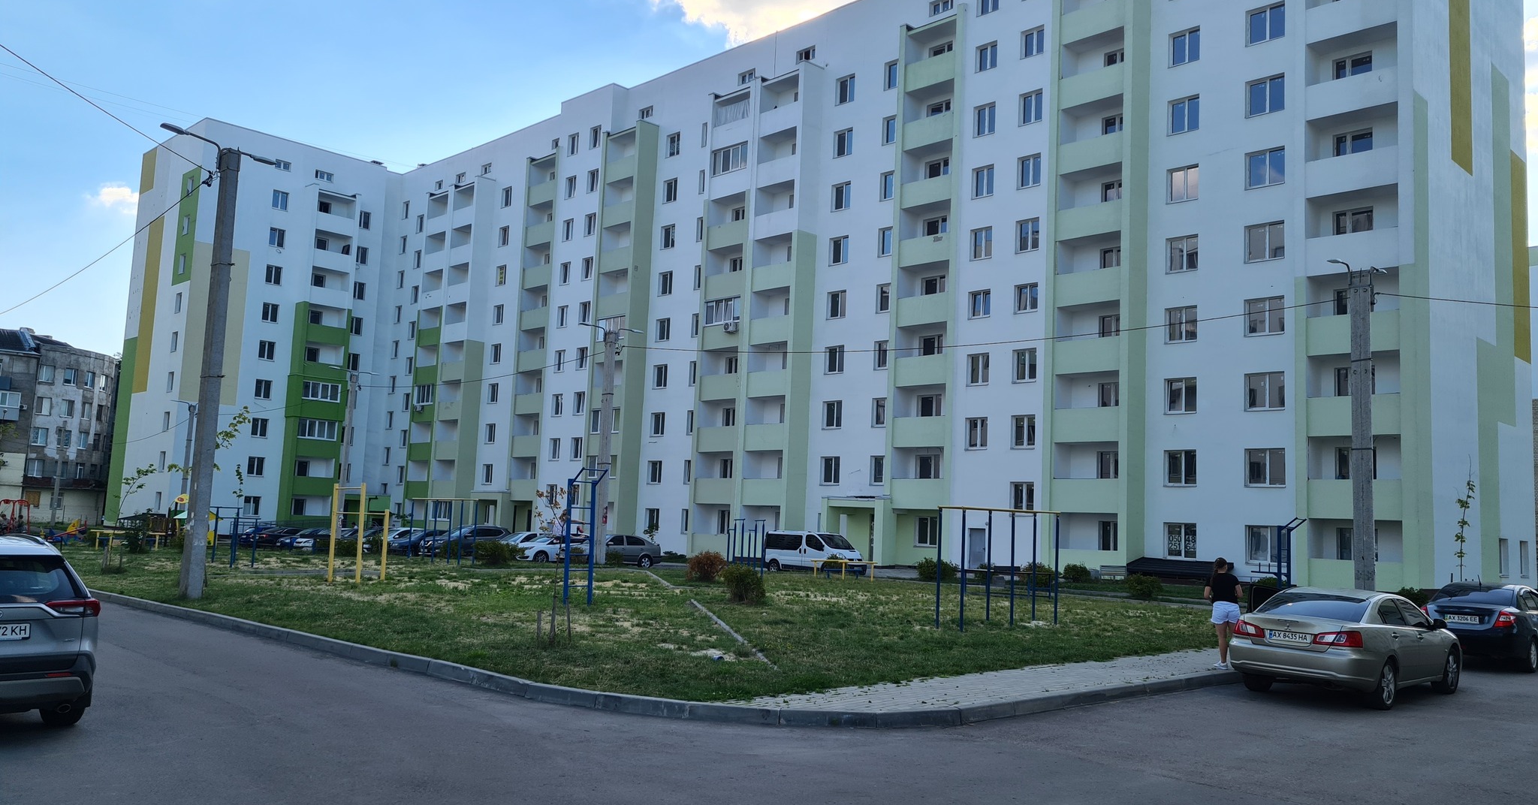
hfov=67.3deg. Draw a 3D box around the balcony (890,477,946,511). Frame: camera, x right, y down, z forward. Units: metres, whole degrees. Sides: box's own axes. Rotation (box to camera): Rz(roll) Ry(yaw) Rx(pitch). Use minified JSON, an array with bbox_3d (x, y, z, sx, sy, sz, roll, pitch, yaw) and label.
[{"bbox_3d":[7.254,4.286,53.519,1.300,1.362,2.994,8,-8,-43],"label":"balcony"}]

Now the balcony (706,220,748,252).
[{"bbox_3d":[-1.975,-9.342,65.739,1.200,1.382,3.009,8,-8,-43],"label":"balcony"}]

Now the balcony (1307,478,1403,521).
[{"bbox_3d":[20.424,3.403,39.846,1.200,1.382,3.030,8,-8,-43],"label":"balcony"}]

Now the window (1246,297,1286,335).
[{"bbox_3d":[18.716,-3.222,43.489,0.183,1.391,1.498,8,-7,-43],"label":"window"}]

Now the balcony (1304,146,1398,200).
[{"bbox_3d":[21.688,-8.312,42.609,1.200,1.400,3.185,8,-8,-44],"label":"balcony"}]

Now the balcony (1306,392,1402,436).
[{"bbox_3d":[21.310,0.540,41.736,1.200,1.428,3.197,8,-8,-44],"label":"balcony"}]

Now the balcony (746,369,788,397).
[{"bbox_3d":[0.353,-0.933,61.660,1.300,1.362,2.950,8,-8,-43],"label":"balcony"}]

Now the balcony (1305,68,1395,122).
[{"bbox_3d":[21.034,-10.848,41.278,1.300,1.362,3.063,8,-8,-43],"label":"balcony"}]

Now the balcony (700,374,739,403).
[{"bbox_3d":[-2.362,-0.759,64.824,1.200,1.382,3.009,8,-8,-43],"label":"balcony"}]

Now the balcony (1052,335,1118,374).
[{"bbox_3d":[13.529,-1.844,47.933,1.200,1.382,2.964,8,-8,-43],"label":"balcony"}]

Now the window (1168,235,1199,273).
[{"bbox_3d":[17.205,-6.131,47.965,0.150,1.458,1.381,8,-8,-44],"label":"window"}]

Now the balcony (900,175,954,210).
[{"bbox_3d":[7.876,-9.841,54.615,1.374,1.307,2.939,8,-7,-43],"label":"balcony"}]

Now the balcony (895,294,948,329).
[{"bbox_3d":[7.649,-4.265,54.443,1.300,1.362,2.994,8,-8,-43],"label":"balcony"}]

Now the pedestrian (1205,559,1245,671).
[{"bbox_3d":[6.822,3.158,17.294,0.550,1.680,0.360,0,-6,22],"label":"pedestrian"}]

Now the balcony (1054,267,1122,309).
[{"bbox_3d":[13.659,-4.670,48.131,1.300,1.362,2.973,8,-8,-43],"label":"balcony"}]

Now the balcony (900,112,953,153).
[{"bbox_3d":[8.045,-12.816,55.368,1.300,1.362,2.994,8,-8,-43],"label":"balcony"}]

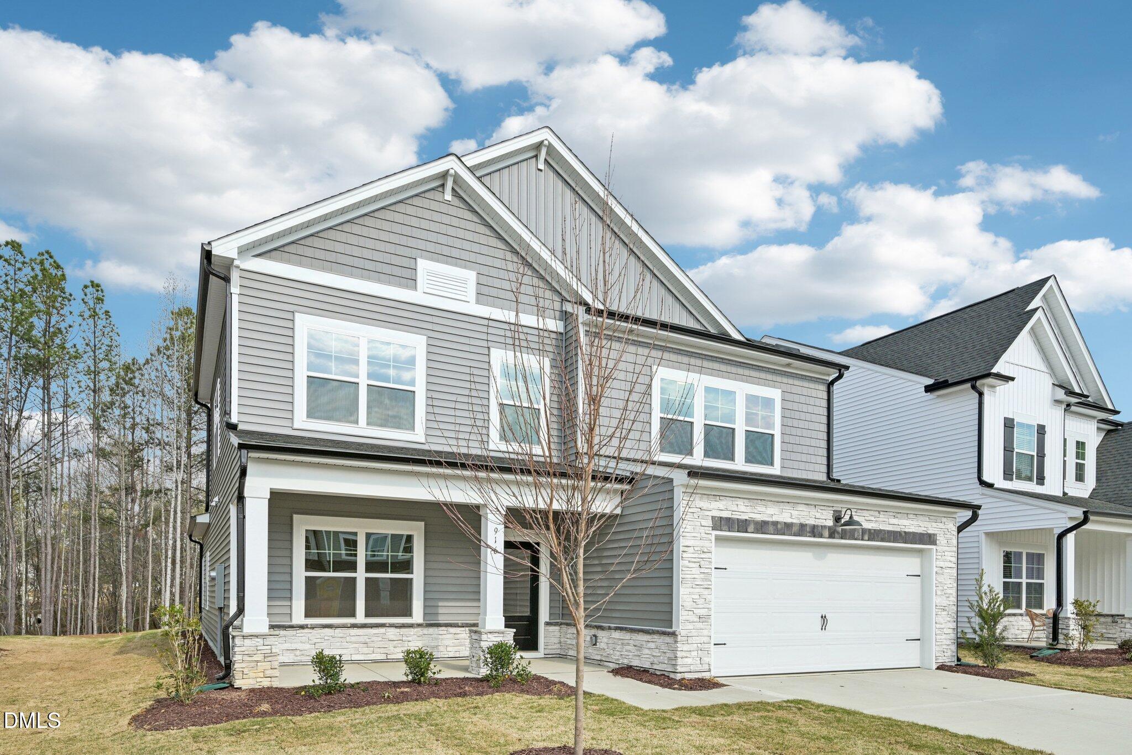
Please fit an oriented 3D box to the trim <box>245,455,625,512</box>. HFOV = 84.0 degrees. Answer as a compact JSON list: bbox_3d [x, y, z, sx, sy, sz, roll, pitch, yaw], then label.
[{"bbox_3d":[-1.633,1.596,9.291,5.800,0.500,0.300,6,-11,-28],"label":"trim"}]

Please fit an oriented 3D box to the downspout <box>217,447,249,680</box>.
[{"bbox_3d":[-4.263,2.385,8.052,0.360,2.960,0.360,6,-11,-28],"label":"downspout"}]

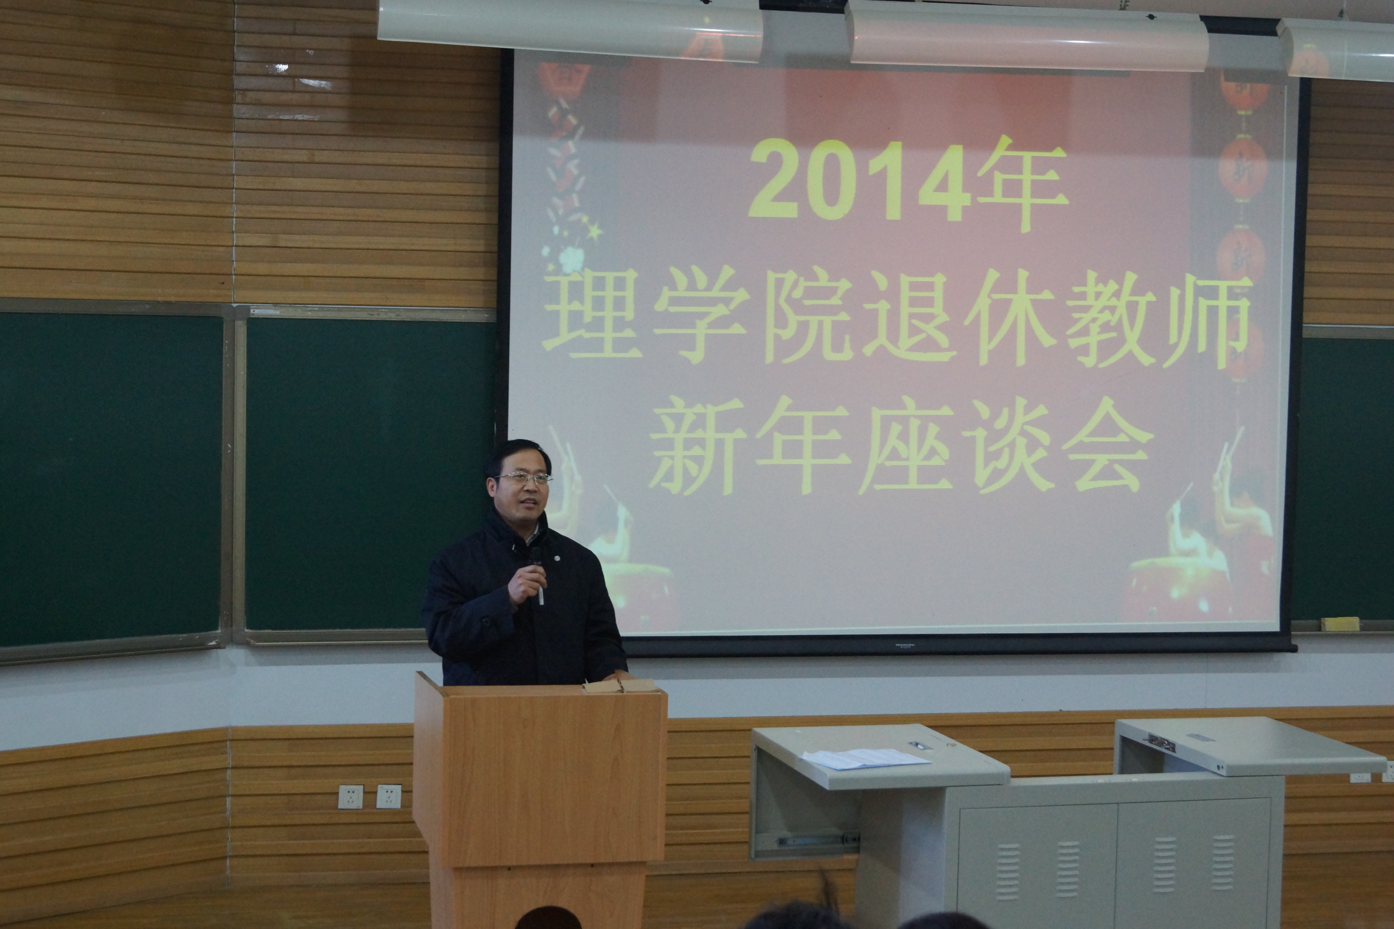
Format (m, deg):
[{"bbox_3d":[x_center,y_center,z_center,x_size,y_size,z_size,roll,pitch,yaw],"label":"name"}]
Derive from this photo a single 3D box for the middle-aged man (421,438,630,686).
[{"bbox_3d":[-0.488,0.779,6.521,0.550,1.700,0.400,0,4,-16],"label":"middle-aged man"}]

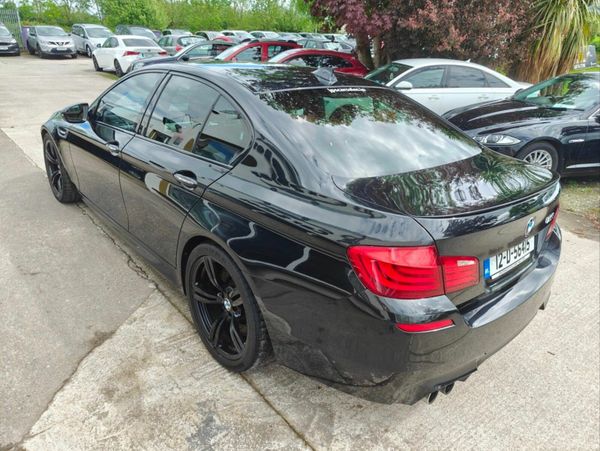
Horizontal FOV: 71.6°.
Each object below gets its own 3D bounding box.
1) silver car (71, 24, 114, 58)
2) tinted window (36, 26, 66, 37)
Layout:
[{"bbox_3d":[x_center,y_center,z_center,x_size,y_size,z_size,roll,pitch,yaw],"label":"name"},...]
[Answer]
[{"bbox_3d":[-12.089,-11.014,24.923,1.840,1.680,4.580,-16,30,-35],"label":"silver car"},{"bbox_3d":[-14.115,-10.983,23.649,1.420,0.170,0.930,-17,58,-37],"label":"tinted window"}]

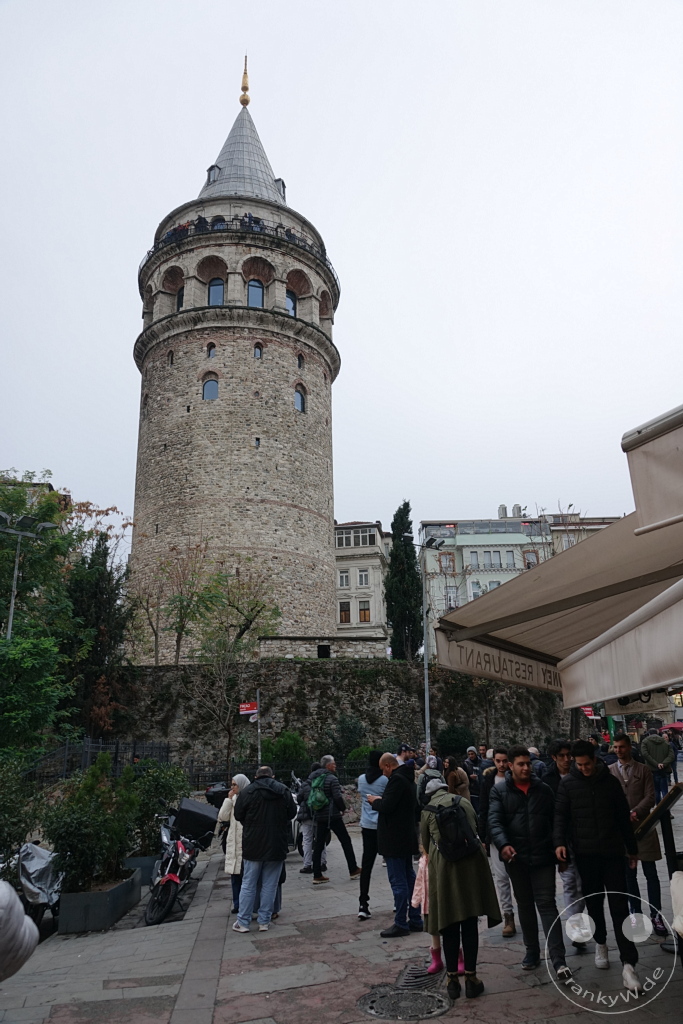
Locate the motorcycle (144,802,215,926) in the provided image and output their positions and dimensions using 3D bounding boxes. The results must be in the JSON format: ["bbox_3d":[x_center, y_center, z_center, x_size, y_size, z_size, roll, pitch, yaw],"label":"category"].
[{"bbox_3d":[-1.992,4.500,9.232,0.740,1.220,1.950,7,-18,10],"label":"motorcycle"}]

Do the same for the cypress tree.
[{"bbox_3d":[3.747,4.052,42.651,2.200,10.200,2.200,-1,-18,0],"label":"cypress tree"}]

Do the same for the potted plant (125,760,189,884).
[{"bbox_3d":[-2.926,5.097,11.780,1.050,1.760,1.050,-2,-18,0],"label":"potted plant"}]

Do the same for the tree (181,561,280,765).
[{"bbox_3d":[-5.327,7.756,34.927,4.600,11.050,4.400,-1,-18,0],"label":"tree"}]

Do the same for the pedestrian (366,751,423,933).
[{"bbox_3d":[0.570,3.476,7.542,0.600,1.750,0.520,-3,-18,5],"label":"pedestrian"}]

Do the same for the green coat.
[{"bbox_3d":[0.946,2.871,5.858,0.600,1.080,0.550,2,-18,-11],"label":"green coat"}]

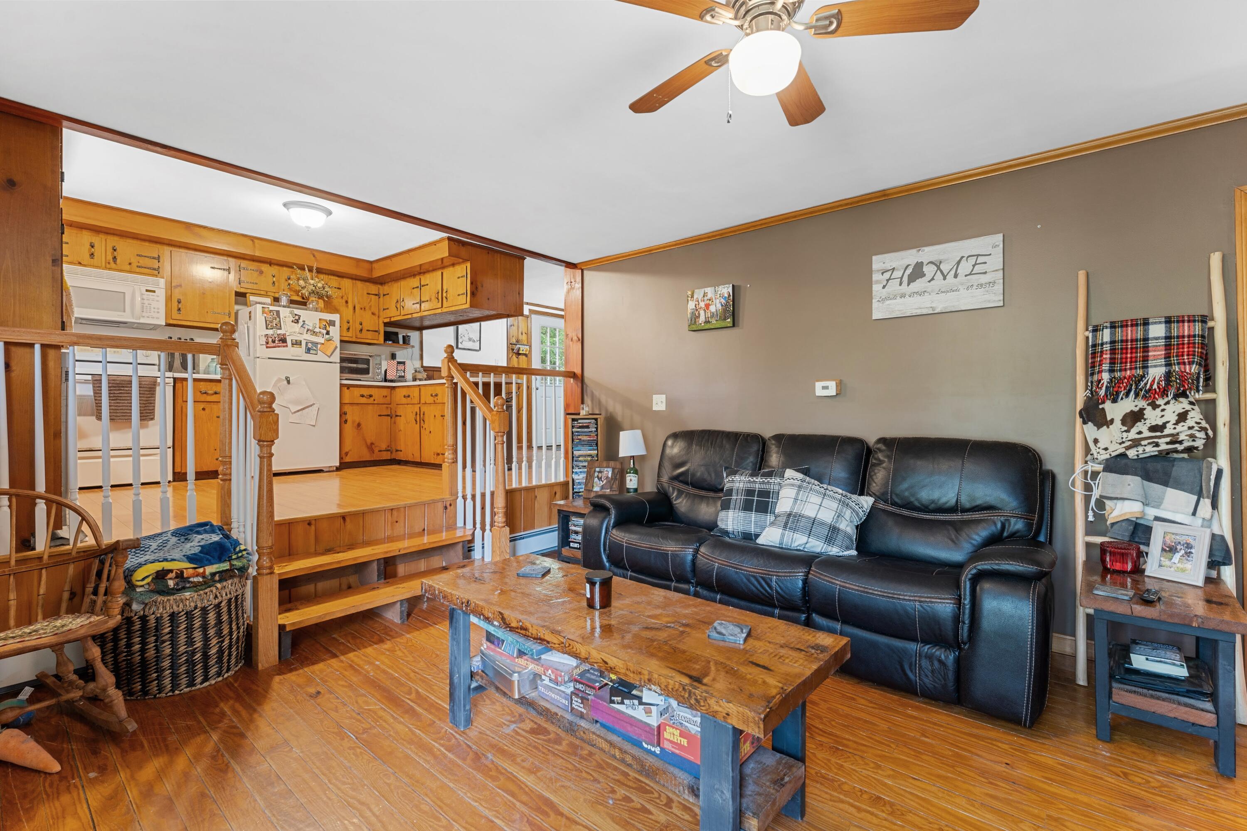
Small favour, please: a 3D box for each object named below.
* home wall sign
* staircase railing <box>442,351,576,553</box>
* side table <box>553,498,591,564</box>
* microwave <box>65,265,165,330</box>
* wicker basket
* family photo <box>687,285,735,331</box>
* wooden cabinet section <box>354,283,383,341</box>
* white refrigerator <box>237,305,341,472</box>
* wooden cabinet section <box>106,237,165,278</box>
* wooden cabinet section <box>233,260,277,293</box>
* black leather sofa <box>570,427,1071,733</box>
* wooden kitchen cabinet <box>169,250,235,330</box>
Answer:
[{"bbox_3d":[1.665,-0.726,2.790,0.610,0.365,0.022,0,0,40],"label":"home wall sign"},{"bbox_3d":[-0.642,0.315,3.877,0.650,1.610,1.220,0,0,40],"label":"staircase railing"},{"bbox_3d":[-0.229,0.881,4.040,0.410,0.475,0.540,0,0,40],"label":"side table"},{"bbox_3d":[-4.351,-0.980,4.332,0.370,0.415,0.755,0,0,40],"label":"microwave"},{"bbox_3d":[-1.981,0.930,2.289,0.500,0.395,0.500,0,0,40],"label":"wicker basket"},{"bbox_3d":[0.616,-0.753,3.680,0.362,0.287,0.033,0,0,40],"label":"family photo"},{"bbox_3d":[-3.022,-1.170,6.021,0.300,0.678,0.331,1,1,39],"label":"wooden cabinet section"},{"bbox_3d":[-3.391,-0.233,5.275,0.690,1.590,0.700,0,0,40],"label":"white refrigerator"},{"bbox_3d":[-4.264,-1.336,4.510,0.300,0.295,0.371,1,1,39],"label":"wooden cabinet section"},{"bbox_3d":[-3.705,-1.356,5.189,0.300,0.294,0.361,1,1,39],"label":"wooden cabinet section"},{"bbox_3d":[0.858,0.612,2.887,2.340,1.025,0.860,0,0,40],"label":"black leather sofa"},{"bbox_3d":[-3.957,-1.136,4.831,0.320,0.698,0.493,0,0,40],"label":"wooden kitchen cabinet"}]

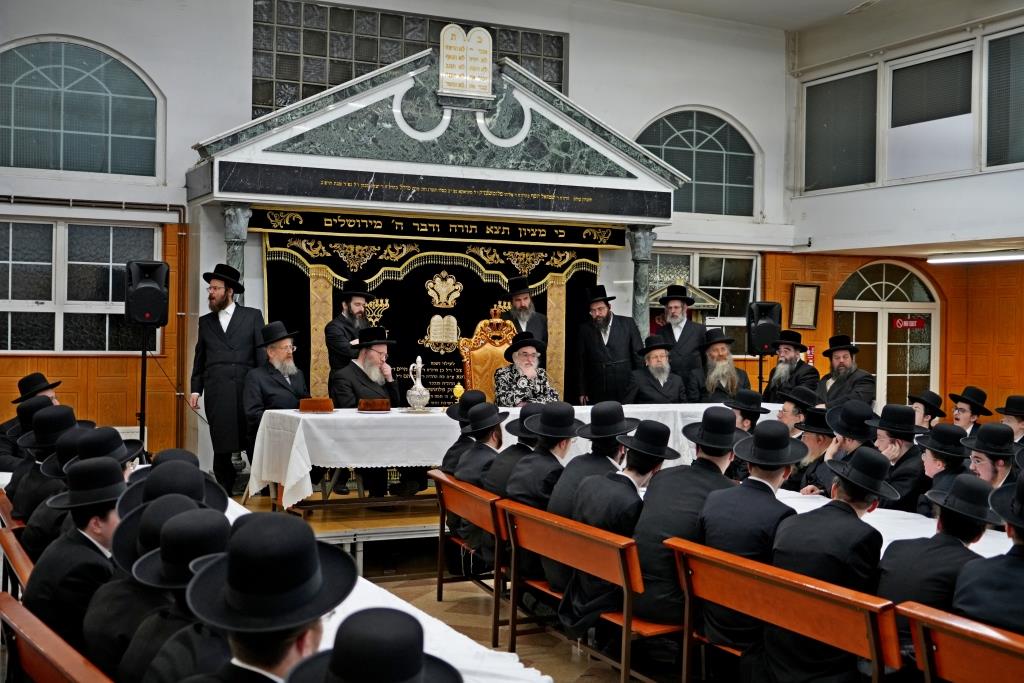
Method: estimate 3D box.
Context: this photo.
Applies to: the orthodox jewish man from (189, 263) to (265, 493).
[{"bbox_3d":[-2.246,0.323,9.400,0.600,1.850,0.400,1,1,0],"label":"orthodox jewish man"}]

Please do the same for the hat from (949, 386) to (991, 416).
[{"bbox_3d":[3.415,0.443,8.900,0.355,0.140,0.325,25,-2,-19],"label":"hat"}]

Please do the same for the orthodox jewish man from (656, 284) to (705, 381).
[{"bbox_3d":[1.544,0.375,10.950,0.550,1.780,0.360,0,0,3],"label":"orthodox jewish man"}]

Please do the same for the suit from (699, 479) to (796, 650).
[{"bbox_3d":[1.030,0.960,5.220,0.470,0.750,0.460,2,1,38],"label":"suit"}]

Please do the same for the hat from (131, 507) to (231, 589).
[{"bbox_3d":[-0.903,0.598,3.400,0.365,0.130,0.335,-5,12,-39],"label":"hat"}]

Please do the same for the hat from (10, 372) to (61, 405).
[{"bbox_3d":[-3.418,0.319,8.544,0.365,0.130,0.345,-25,7,-23],"label":"hat"}]

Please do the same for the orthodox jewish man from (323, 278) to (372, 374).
[{"bbox_3d":[-1.368,0.360,10.000,0.550,1.780,0.420,0,0,-37],"label":"orthodox jewish man"}]

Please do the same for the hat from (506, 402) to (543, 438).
[{"bbox_3d":[0.135,0.439,6.839,0.345,0.130,0.365,1,14,14],"label":"hat"}]

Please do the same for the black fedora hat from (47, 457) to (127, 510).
[{"bbox_3d":[-1.461,0.492,4.200,0.365,0.130,0.335,-10,7,-29],"label":"black fedora hat"}]

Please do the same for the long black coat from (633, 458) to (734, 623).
[{"bbox_3d":[0.844,0.945,5.680,0.500,0.760,0.480,0,0,45],"label":"long black coat"}]

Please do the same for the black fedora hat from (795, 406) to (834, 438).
[{"bbox_3d":[1.812,0.465,6.900,0.350,0.150,0.320,3,2,21],"label":"black fedora hat"}]

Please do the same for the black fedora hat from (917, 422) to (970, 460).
[{"bbox_3d":[2.230,0.515,6.120,0.350,0.150,0.320,13,7,31],"label":"black fedora hat"}]

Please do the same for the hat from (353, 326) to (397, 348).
[{"bbox_3d":[-1.047,-0.034,9.100,0.355,0.140,0.320,-2,0,21],"label":"hat"}]

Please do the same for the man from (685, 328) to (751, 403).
[{"bbox_3d":[1.940,0.580,10.850,0.600,1.390,0.800,1,1,-14],"label":"man"}]

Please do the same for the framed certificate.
[{"bbox_3d":[3.258,-0.385,13.300,0.390,0.500,0.030,4,2,-27],"label":"framed certificate"}]

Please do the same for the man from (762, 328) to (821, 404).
[{"bbox_3d":[2.370,0.570,10.600,0.580,1.380,0.750,0,0,30],"label":"man"}]

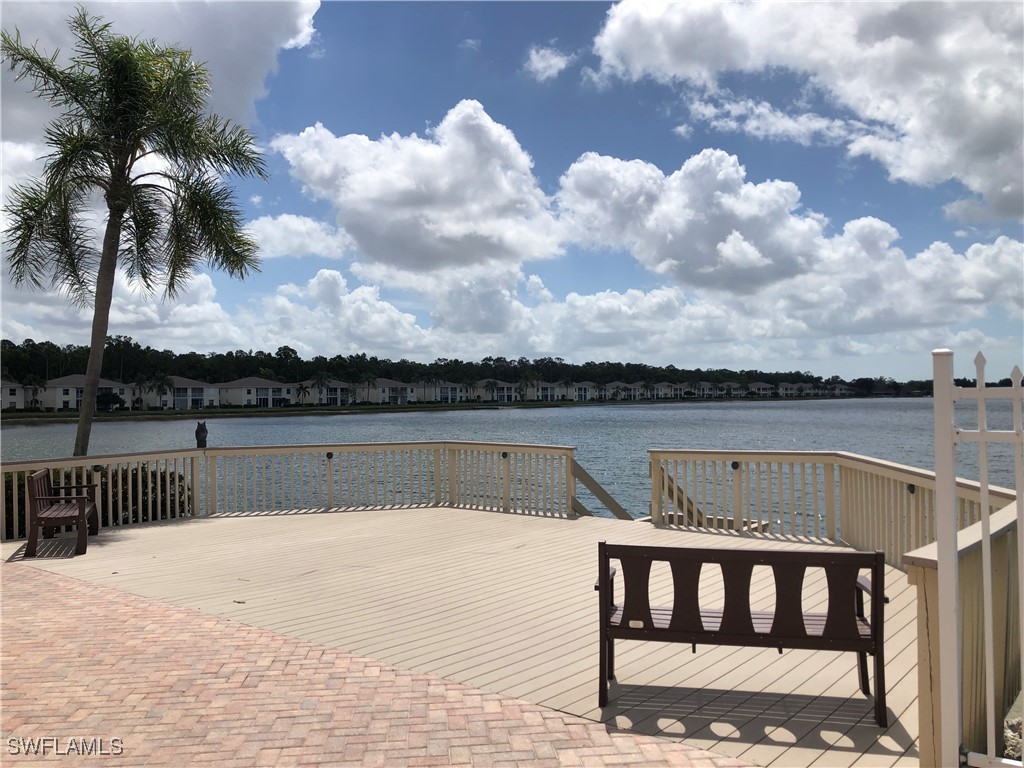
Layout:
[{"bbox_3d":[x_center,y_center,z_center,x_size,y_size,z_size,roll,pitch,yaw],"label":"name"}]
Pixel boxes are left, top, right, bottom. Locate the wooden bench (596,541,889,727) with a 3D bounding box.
[{"bbox_3d":[1.271,1.325,4.712,1.530,0.905,0.620,-1,-1,14],"label":"wooden bench"}]

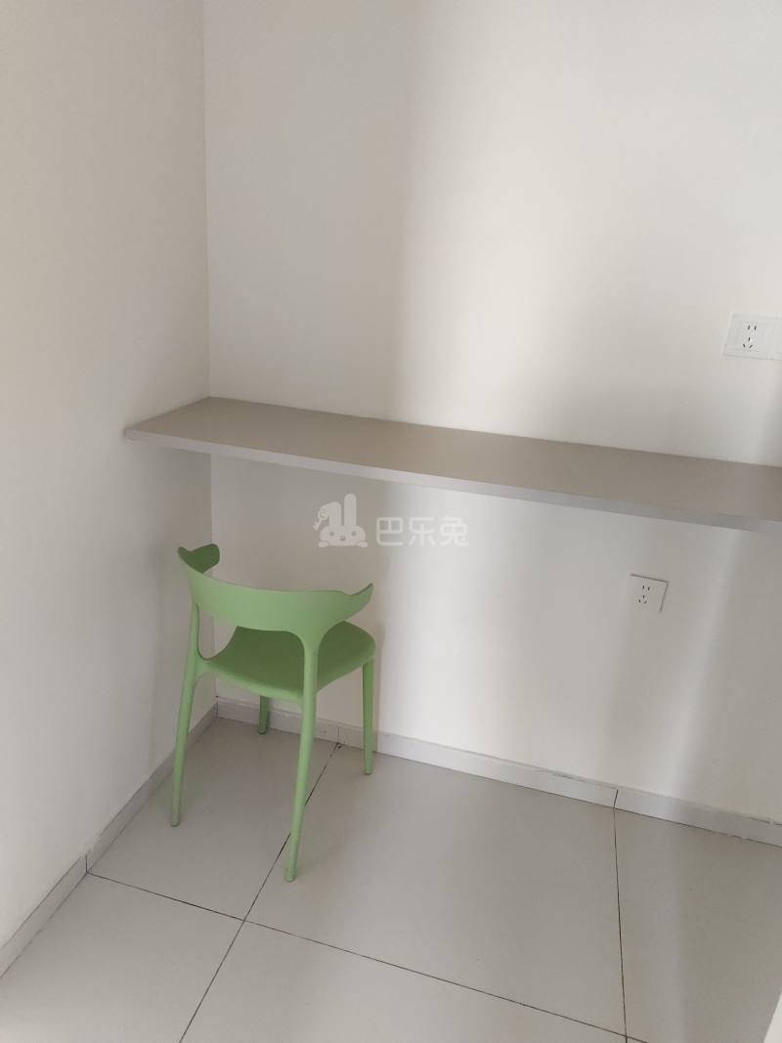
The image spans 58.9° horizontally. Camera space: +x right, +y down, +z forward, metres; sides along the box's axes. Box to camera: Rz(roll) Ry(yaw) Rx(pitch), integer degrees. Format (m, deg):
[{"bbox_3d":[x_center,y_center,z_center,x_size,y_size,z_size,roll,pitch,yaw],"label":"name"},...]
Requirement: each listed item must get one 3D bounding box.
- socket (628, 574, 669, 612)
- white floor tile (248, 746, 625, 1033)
[{"bbox_3d":[0.625,0.179,1.692,0.086,0.086,0.010,9,21,12],"label":"socket"},{"bbox_3d":[0.148,0.840,1.719,0.805,0.013,0.629,9,21,12],"label":"white floor tile"}]

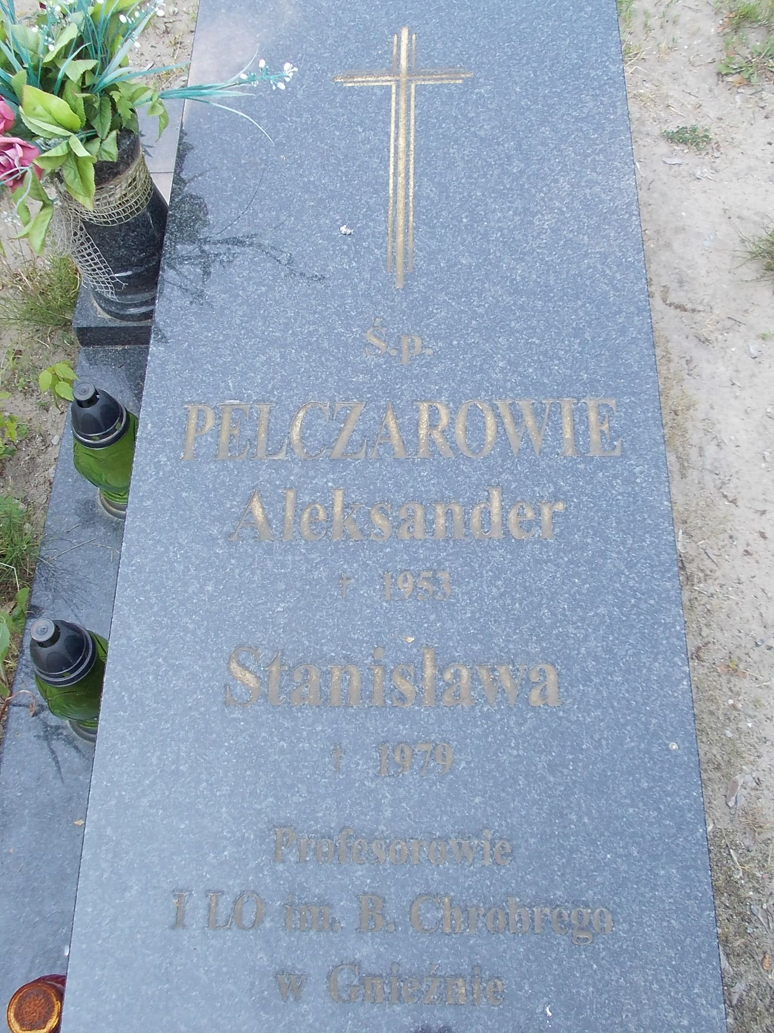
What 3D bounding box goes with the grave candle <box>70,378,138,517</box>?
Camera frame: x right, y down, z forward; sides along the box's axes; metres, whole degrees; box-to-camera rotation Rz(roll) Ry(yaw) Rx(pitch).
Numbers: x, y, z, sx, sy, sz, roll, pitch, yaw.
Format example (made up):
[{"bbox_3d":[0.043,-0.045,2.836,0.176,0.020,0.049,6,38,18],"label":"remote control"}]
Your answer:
[{"bbox_3d":[-0.364,-0.096,1.500,0.108,0.244,0.108,-2,61,3],"label":"grave candle"}]

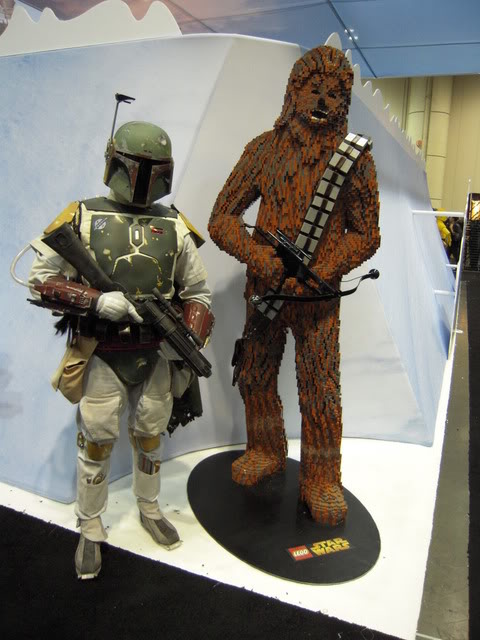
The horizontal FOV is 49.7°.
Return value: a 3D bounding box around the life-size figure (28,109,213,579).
[{"bbox_3d":[-0.470,0.133,2.135,0.760,1.824,0.588,-3,13,-22],"label":"life-size figure"}]

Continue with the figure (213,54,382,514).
[{"bbox_3d":[0.279,-0.164,2.564,0.851,2.230,0.669,0,12,-6],"label":"figure"}]

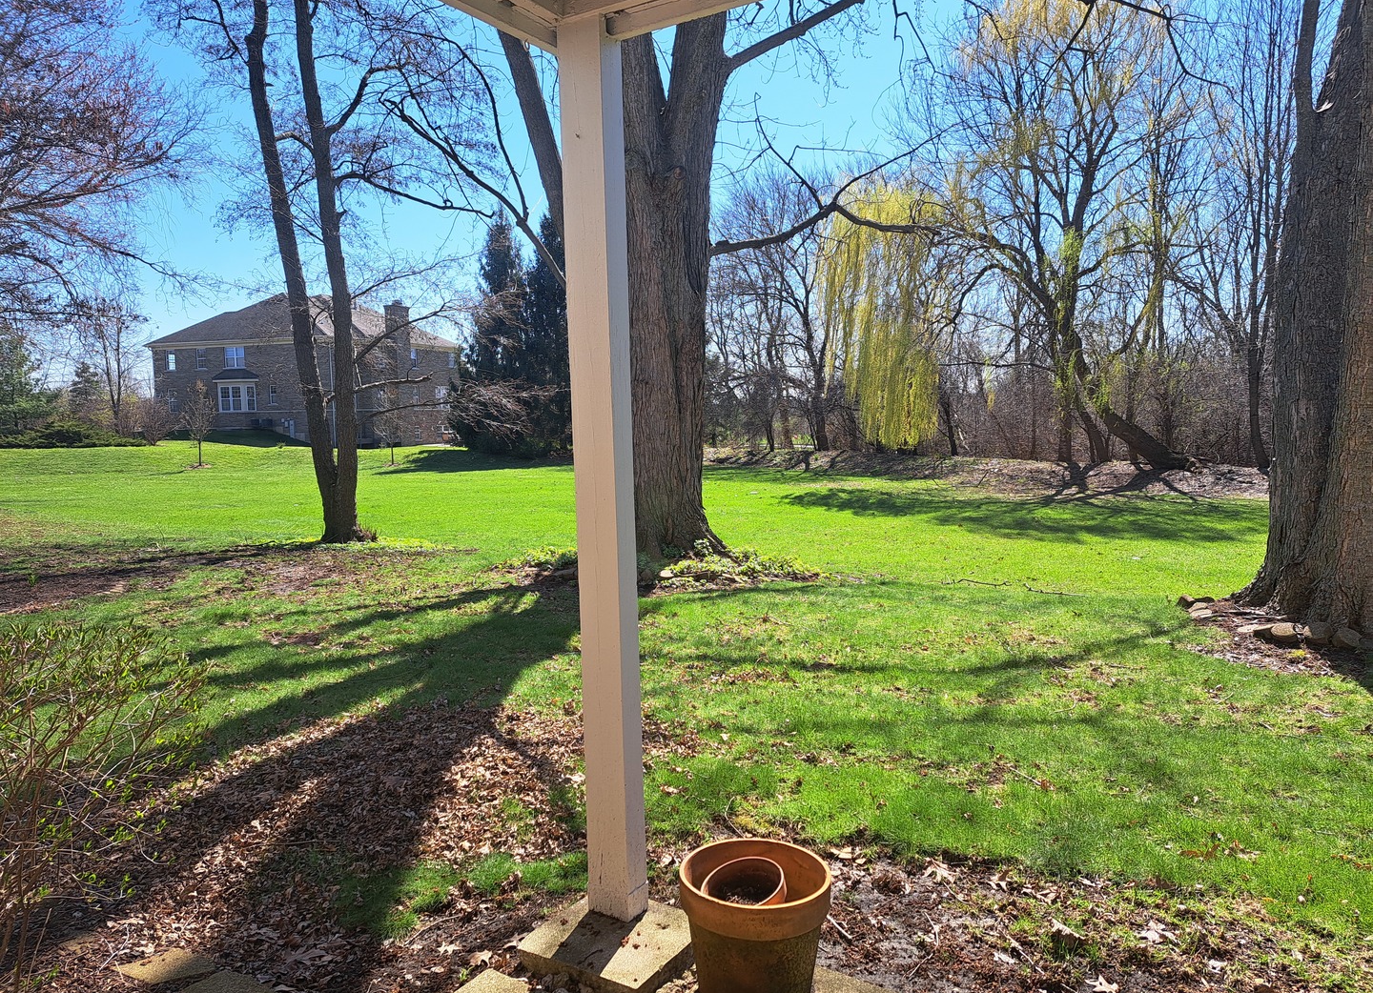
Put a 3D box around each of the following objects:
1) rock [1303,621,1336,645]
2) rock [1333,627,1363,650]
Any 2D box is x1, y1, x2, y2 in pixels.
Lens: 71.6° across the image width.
[{"bbox_3d":[4.084,0.879,6.135,0.180,0.105,0.180,2,6,34],"label":"rock"},{"bbox_3d":[4.174,0.889,6.001,0.180,0.105,0.180,2,6,35],"label":"rock"}]

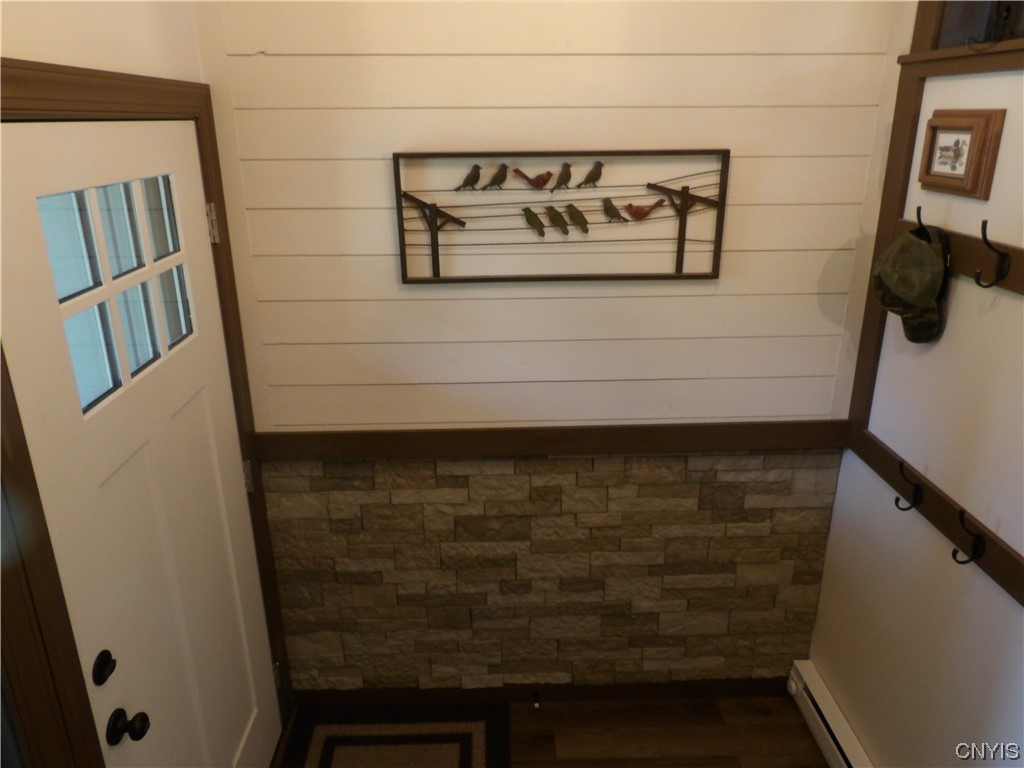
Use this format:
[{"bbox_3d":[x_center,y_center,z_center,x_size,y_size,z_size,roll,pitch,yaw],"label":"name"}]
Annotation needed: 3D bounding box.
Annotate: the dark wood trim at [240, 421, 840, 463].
[{"bbox_3d":[0.137,0.180,2.252,1.872,0.093,0.025,-1,20,-2],"label":"dark wood trim"}]

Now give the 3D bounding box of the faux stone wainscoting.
[{"bbox_3d":[0.142,0.661,2.428,1.872,0.926,0.032,-1,20,-2],"label":"faux stone wainscoting"}]

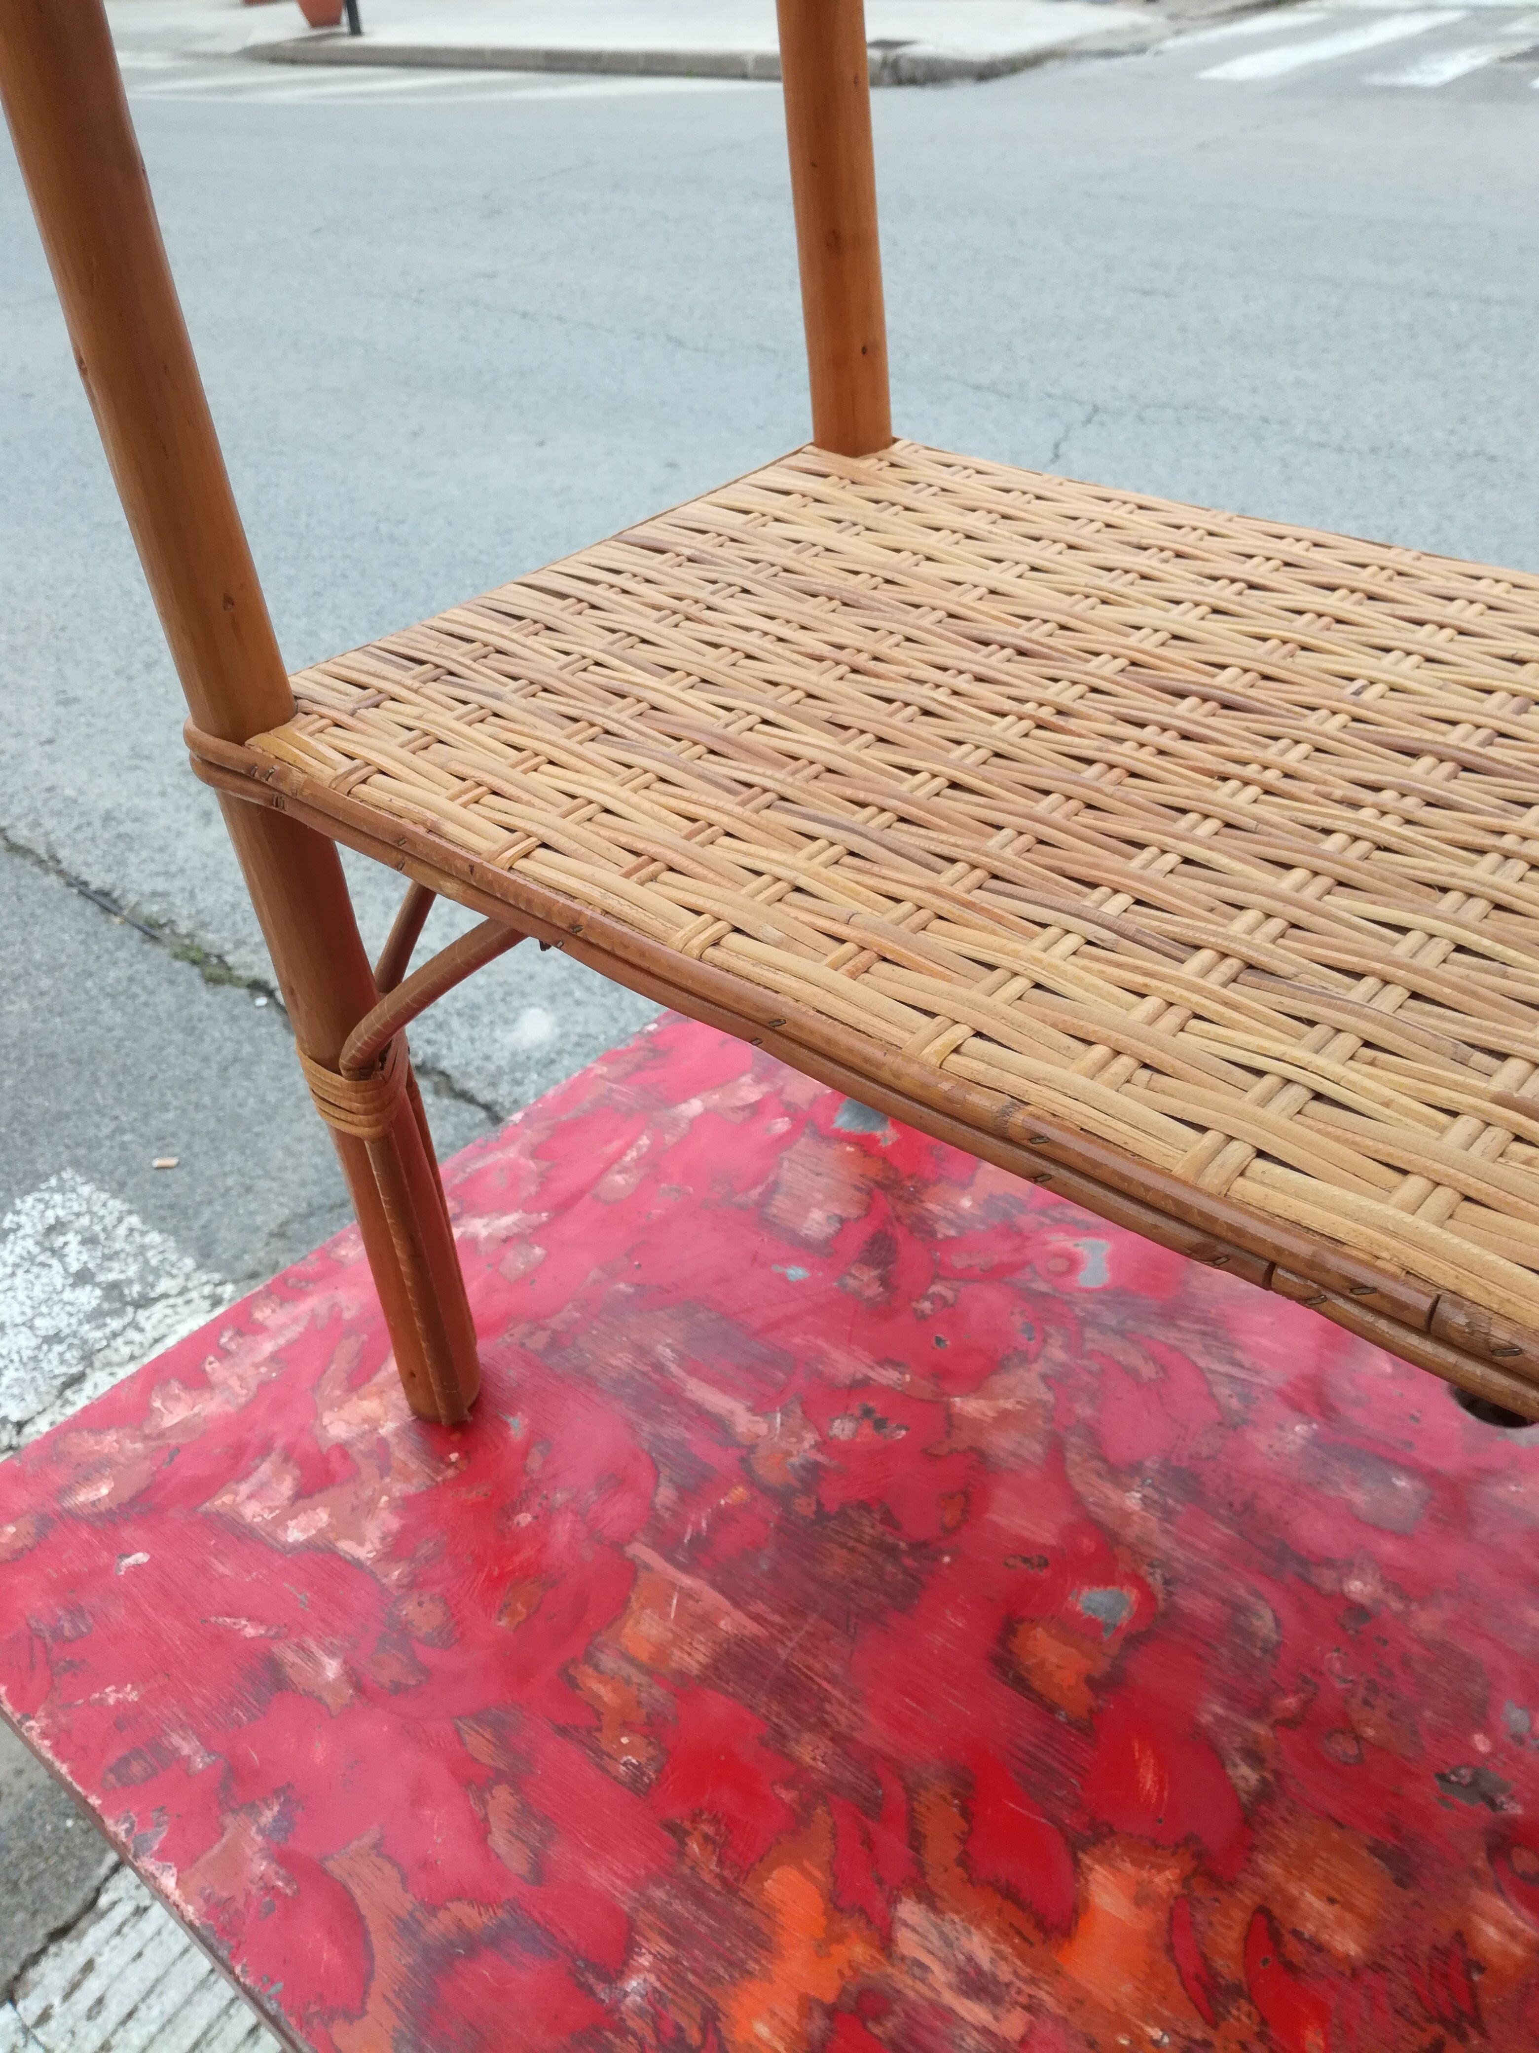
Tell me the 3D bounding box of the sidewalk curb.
[{"bbox_3d":[-0.636,-8.099,12.987,7.720,0.170,3.900,23,44,31],"label":"sidewalk curb"}]

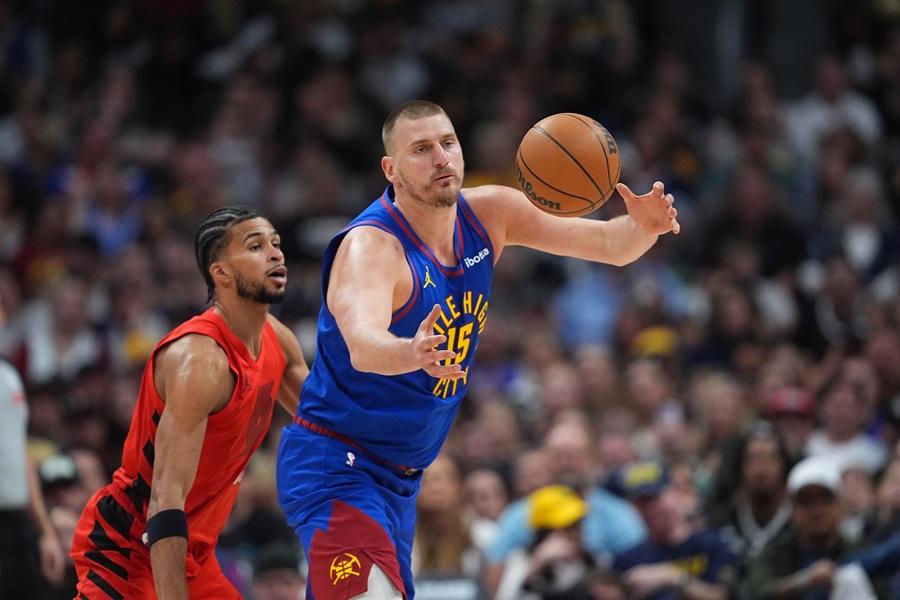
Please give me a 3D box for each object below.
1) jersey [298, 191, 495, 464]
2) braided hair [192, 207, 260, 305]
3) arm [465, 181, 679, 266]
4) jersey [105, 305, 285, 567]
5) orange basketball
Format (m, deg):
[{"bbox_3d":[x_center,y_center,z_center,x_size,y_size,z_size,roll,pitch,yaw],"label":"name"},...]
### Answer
[{"bbox_3d":[-0.123,0.063,23.020,0.330,0.630,0.460,23,14,36],"label":"jersey"},{"bbox_3d":[-0.517,-0.106,23.220,0.190,0.215,0.170,0,0,30],"label":"braided hair"},{"bbox_3d":[0.279,-0.176,22.960,0.560,0.200,0.240,0,0,32],"label":"arm"},{"bbox_3d":[-0.589,0.313,23.250,0.290,0.580,0.420,29,15,30],"label":"jersey"},{"bbox_3d":[0.269,-0.308,22.800,0.240,0.240,0.240,0,0,0],"label":"orange basketball"}]

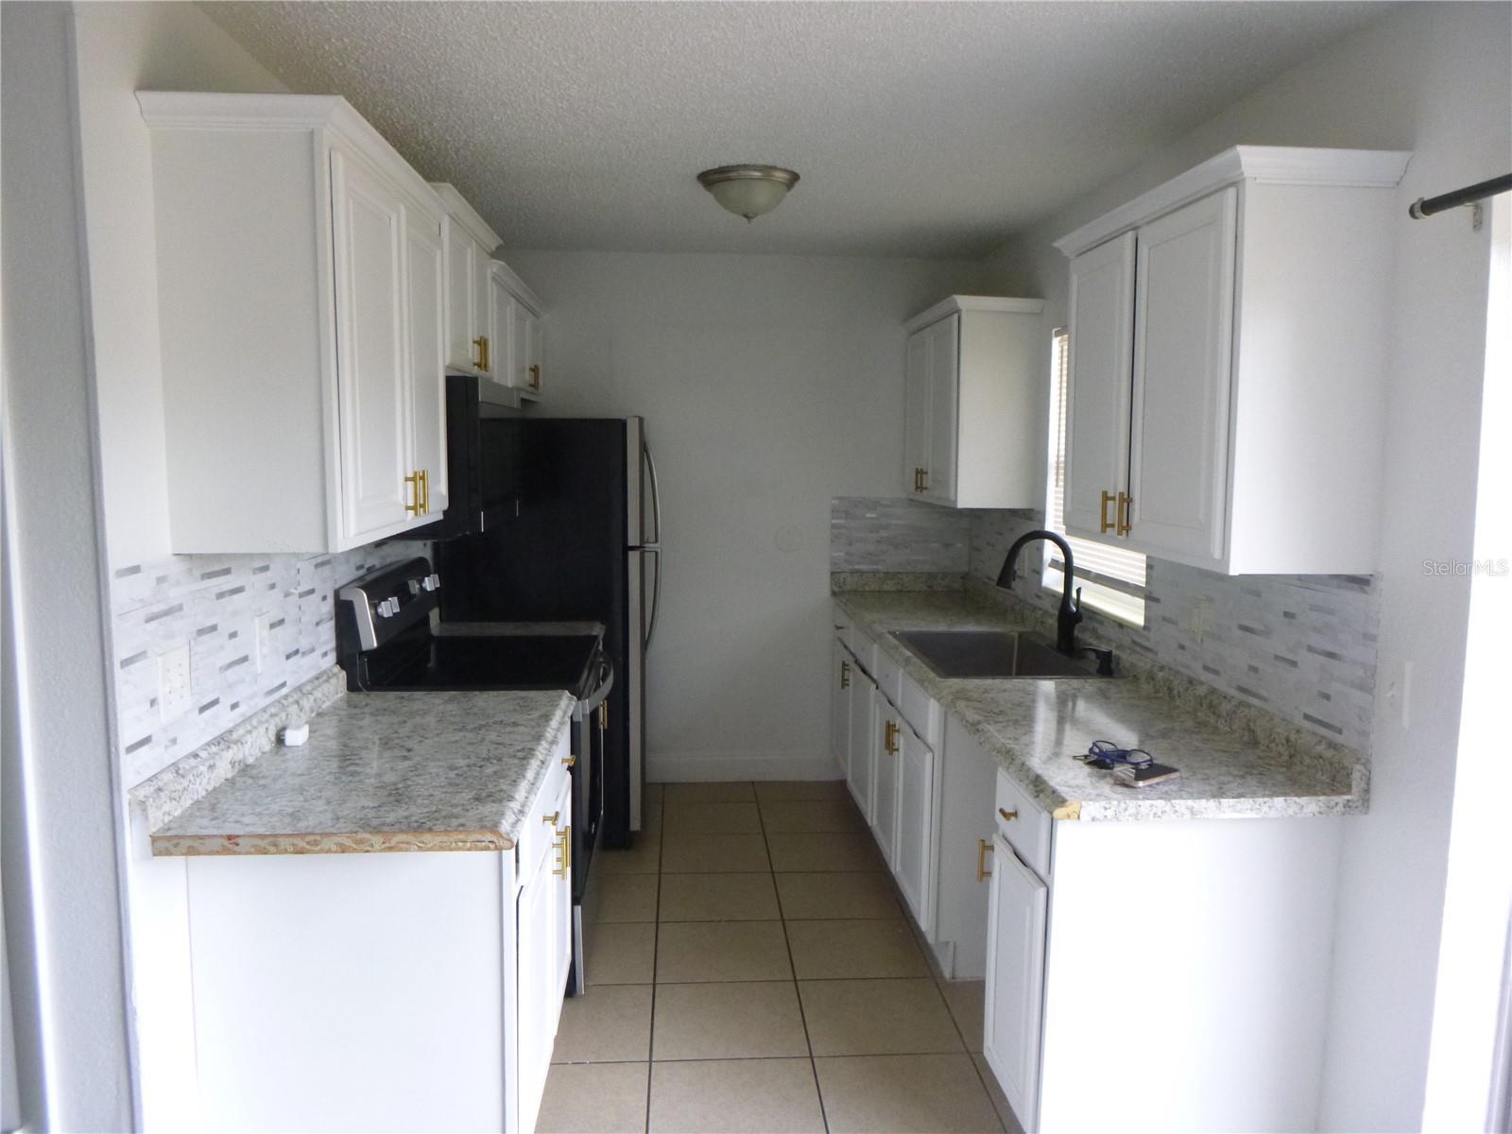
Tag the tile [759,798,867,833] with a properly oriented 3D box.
[{"bbox_3d":[0.227,1.079,4.708,0.412,0.010,0.412,0,6,-4],"label":"tile"}]

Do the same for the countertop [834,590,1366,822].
[{"bbox_3d":[0.789,0.315,3.643,0.653,0.050,3.016,0,6,-4],"label":"countertop"}]

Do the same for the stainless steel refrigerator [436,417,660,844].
[{"bbox_3d":[-0.814,0.233,4.564,0.799,1.693,0.741,0,6,-4],"label":"stainless steel refrigerator"}]

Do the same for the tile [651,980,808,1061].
[{"bbox_3d":[-0.076,1.263,3.042,0.411,0.010,0.411,0,6,-4],"label":"tile"}]

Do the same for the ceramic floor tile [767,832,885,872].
[{"bbox_3d":[0.255,1.124,4.295,0.412,0.010,0.412,0,6,-4],"label":"ceramic floor tile"}]

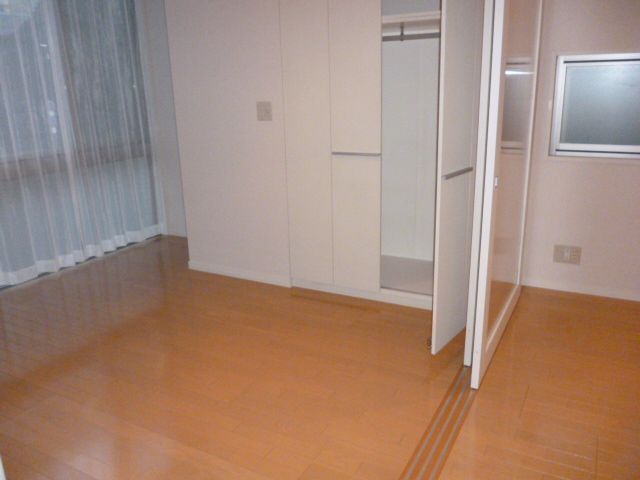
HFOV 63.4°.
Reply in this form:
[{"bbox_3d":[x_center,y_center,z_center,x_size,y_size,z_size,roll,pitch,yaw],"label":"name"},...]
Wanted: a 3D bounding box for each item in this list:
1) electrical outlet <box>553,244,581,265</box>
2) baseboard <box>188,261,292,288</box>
[{"bbox_3d":[1.611,0.100,3.372,0.161,0.120,0.012,7,18,28],"label":"electrical outlet"},{"bbox_3d":[-0.617,0.251,3.856,0.945,0.072,0.018,7,18,28],"label":"baseboard"}]

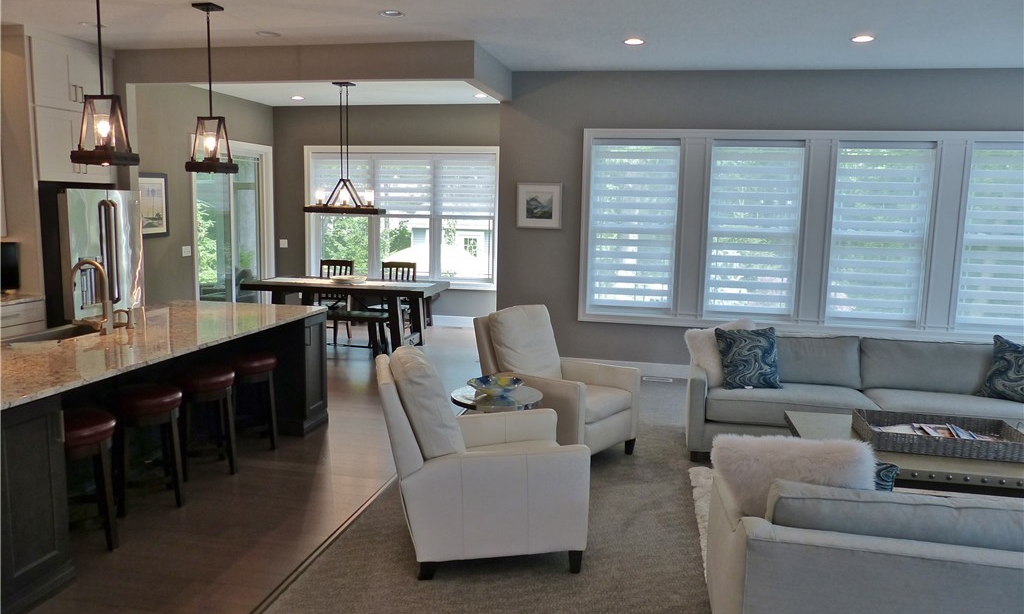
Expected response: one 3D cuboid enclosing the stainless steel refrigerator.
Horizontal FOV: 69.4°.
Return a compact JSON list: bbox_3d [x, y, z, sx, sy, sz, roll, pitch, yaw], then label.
[{"bbox_3d":[-3.977,-0.180,6.730,0.780,1.780,0.900,3,8,11],"label":"stainless steel refrigerator"}]

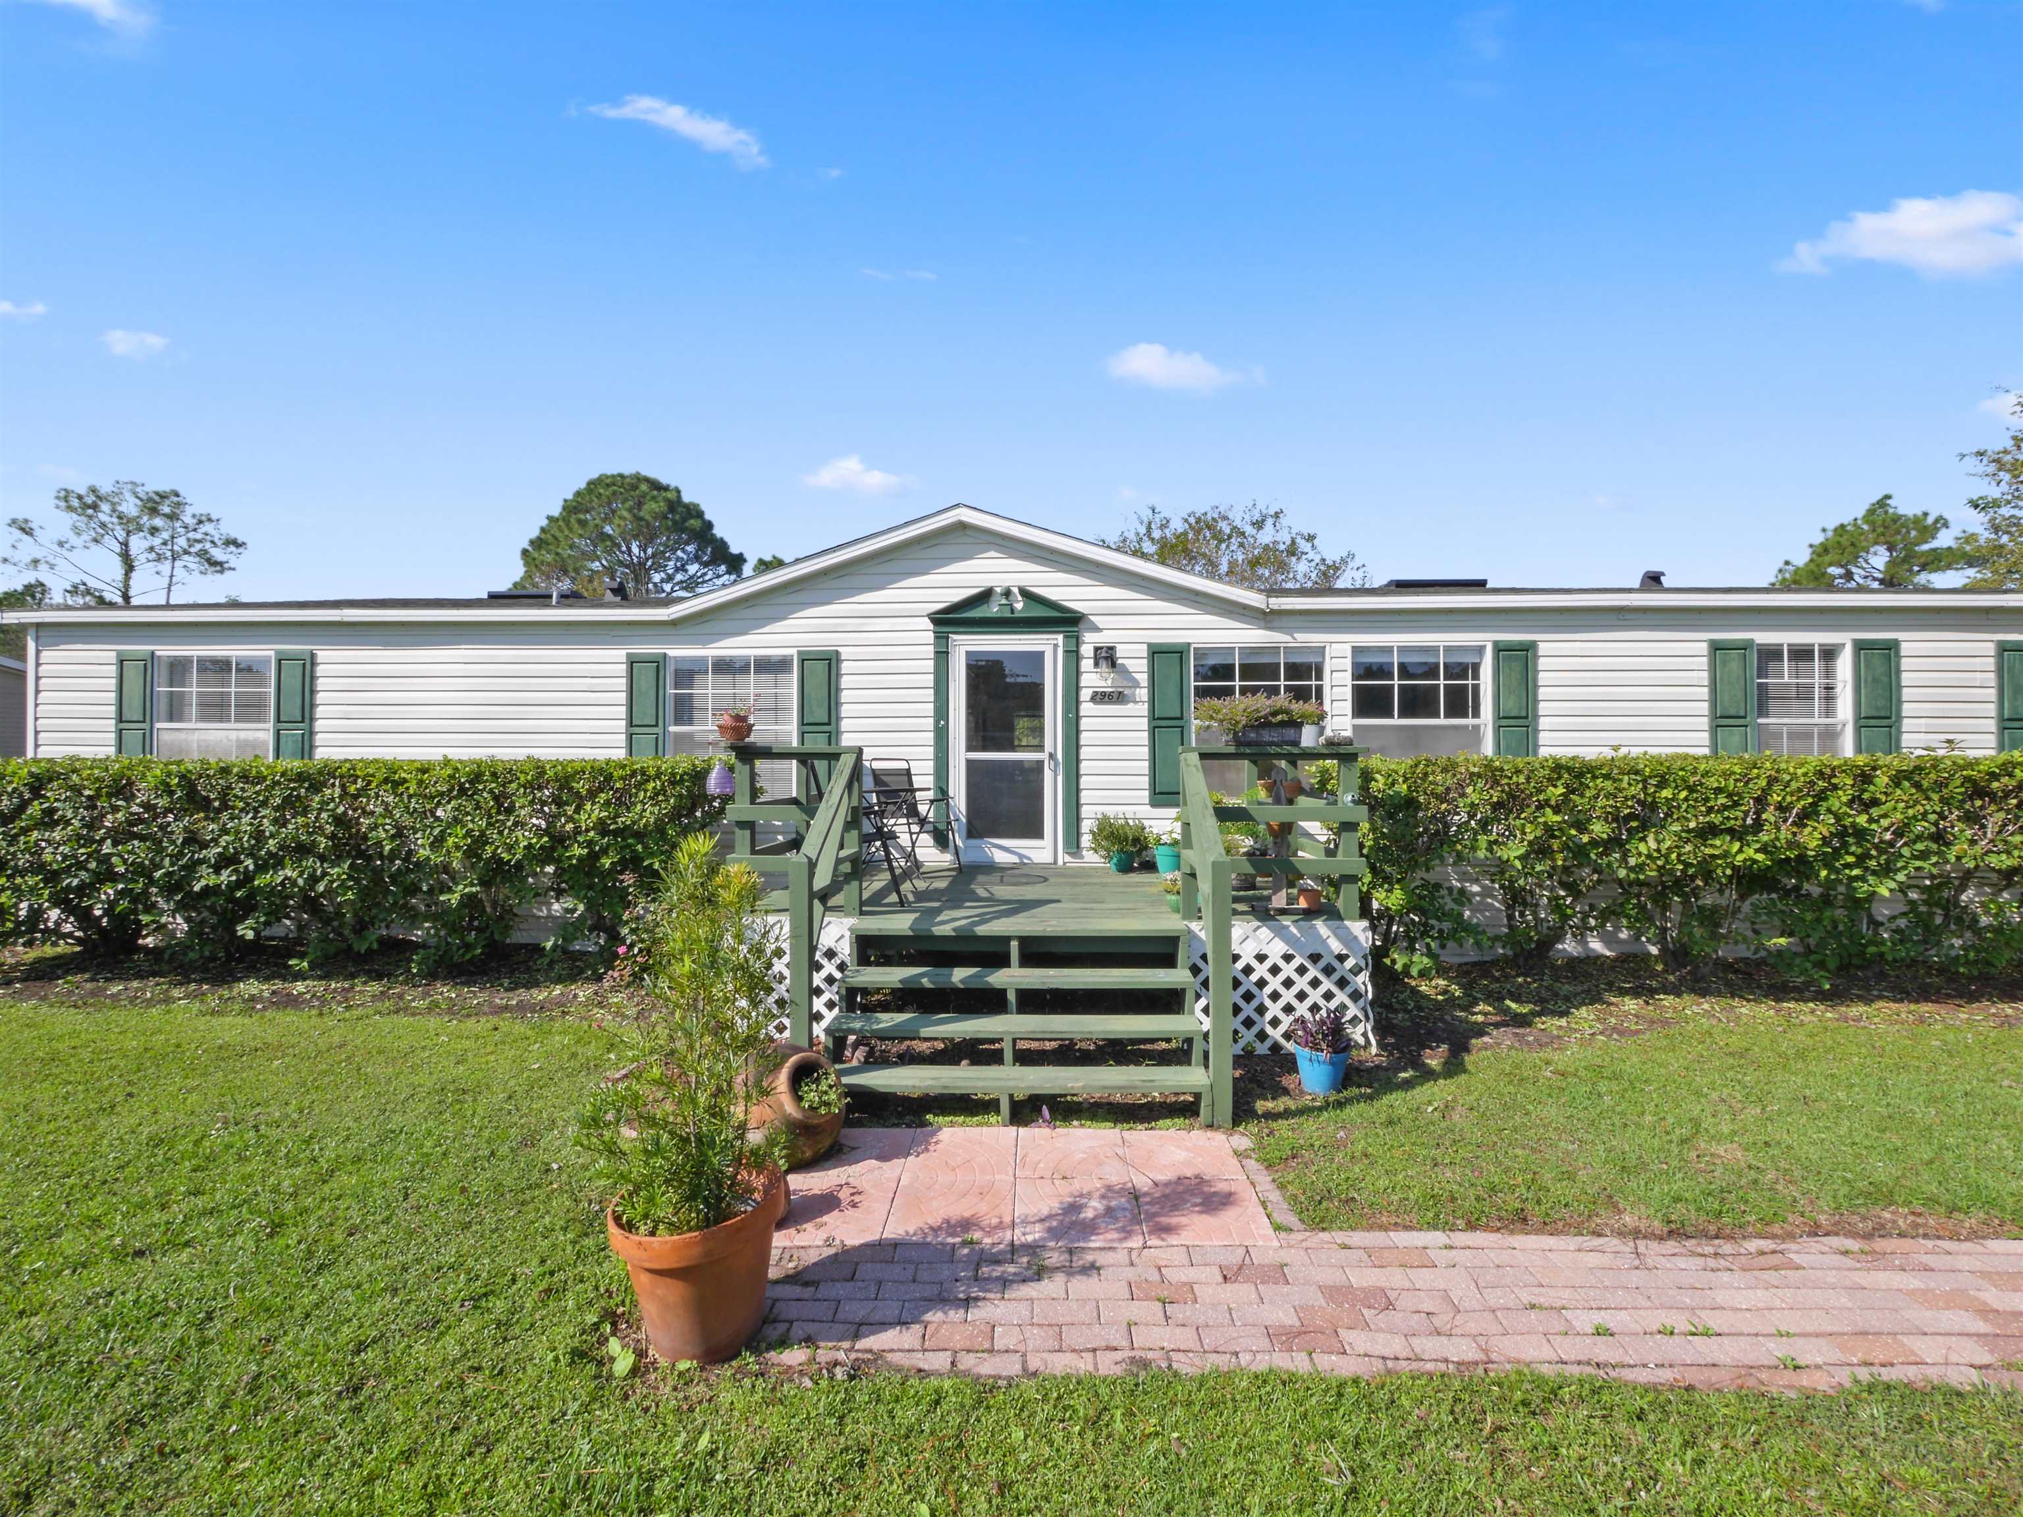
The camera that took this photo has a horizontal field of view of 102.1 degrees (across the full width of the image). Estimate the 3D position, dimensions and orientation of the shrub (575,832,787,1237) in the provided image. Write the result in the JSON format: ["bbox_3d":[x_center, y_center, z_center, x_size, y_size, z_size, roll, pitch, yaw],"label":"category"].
[{"bbox_3d":[-0.957,0.755,2.370,0.600,1.090,0.570,0,-1,0],"label":"shrub"}]

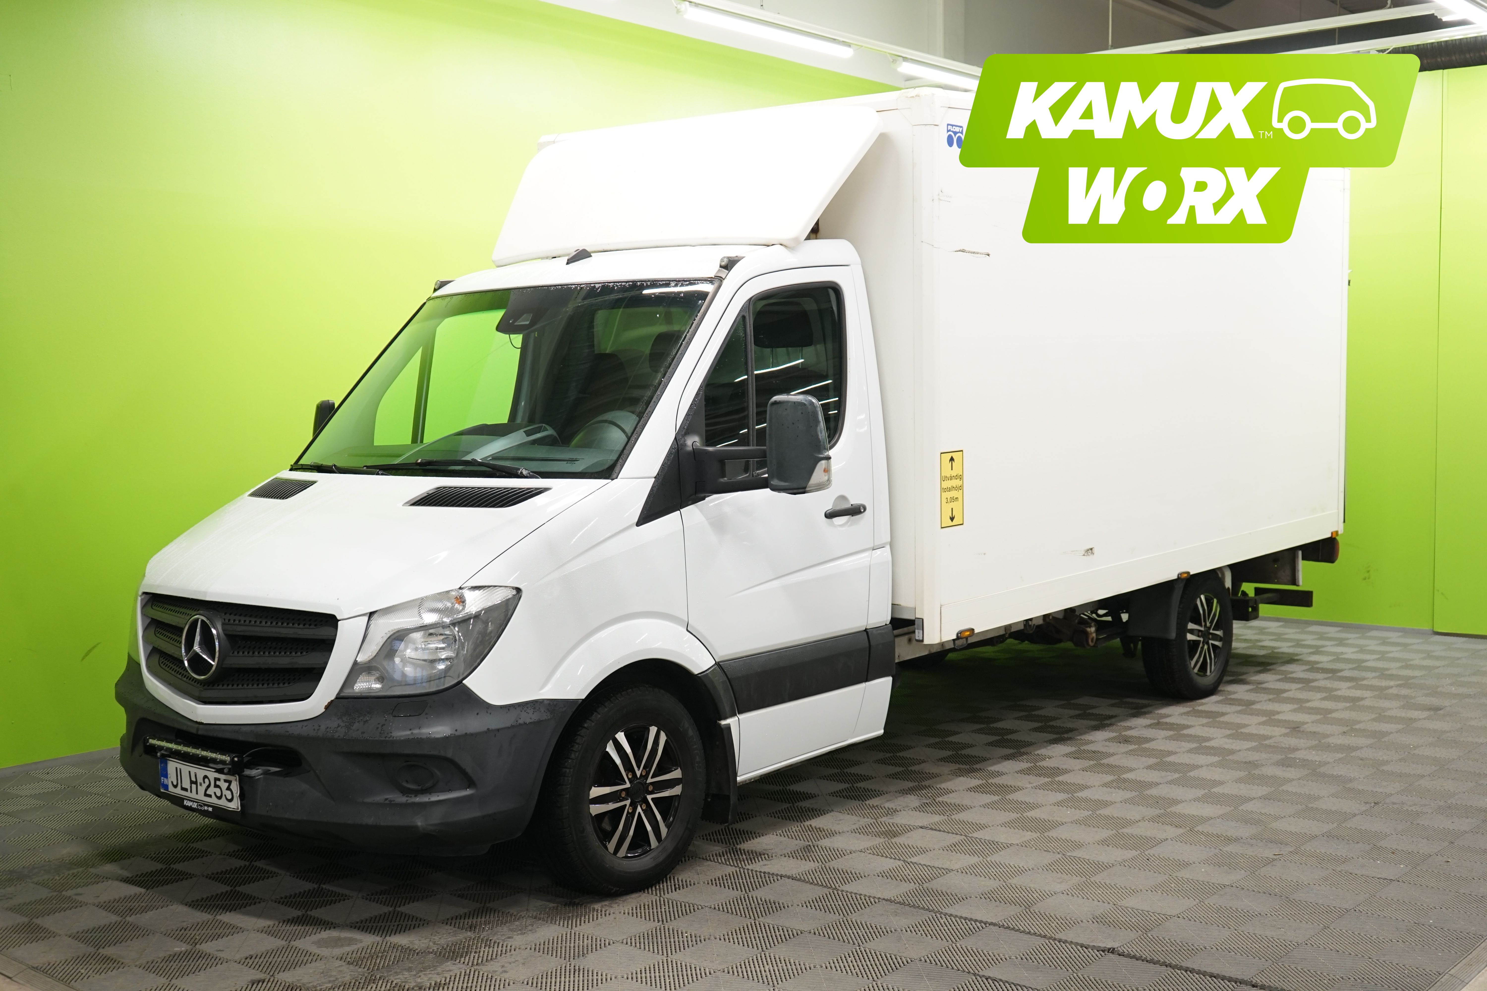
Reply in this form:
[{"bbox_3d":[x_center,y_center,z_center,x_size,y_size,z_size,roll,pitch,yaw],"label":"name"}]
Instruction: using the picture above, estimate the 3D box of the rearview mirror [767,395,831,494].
[{"bbox_3d":[0.183,-0.164,5.243,0.205,0.340,0.135,3,6,40],"label":"rearview mirror"}]

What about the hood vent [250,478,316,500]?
[{"bbox_3d":[-1.676,-0.021,5.852,0.165,0.050,0.440,-30,20,-30],"label":"hood vent"}]

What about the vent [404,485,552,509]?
[{"bbox_3d":[-0.861,0.001,5.165,0.440,0.050,0.165,1,27,25],"label":"vent"}]

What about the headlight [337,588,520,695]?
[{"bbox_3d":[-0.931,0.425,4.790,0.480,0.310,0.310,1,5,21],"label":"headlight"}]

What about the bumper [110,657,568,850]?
[{"bbox_3d":[-1.474,0.786,5.315,1.960,0.530,0.760,3,6,40],"label":"bumper"}]

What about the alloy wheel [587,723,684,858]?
[{"bbox_3d":[-0.387,0.955,5.273,0.160,0.440,0.440,3,5,40],"label":"alloy wheel"}]

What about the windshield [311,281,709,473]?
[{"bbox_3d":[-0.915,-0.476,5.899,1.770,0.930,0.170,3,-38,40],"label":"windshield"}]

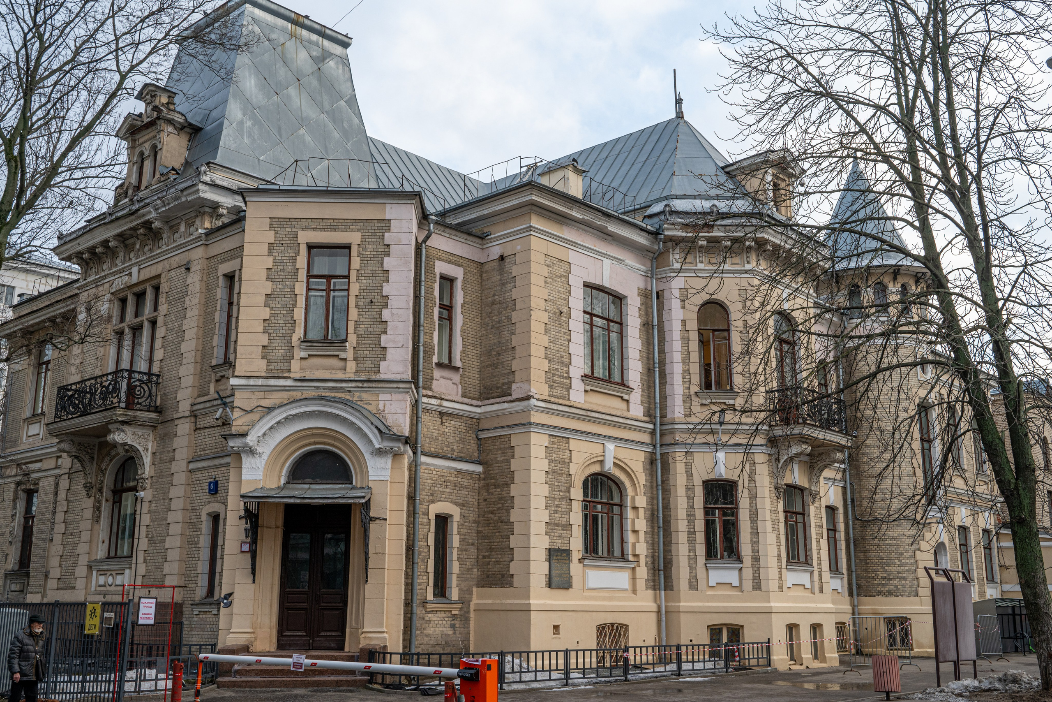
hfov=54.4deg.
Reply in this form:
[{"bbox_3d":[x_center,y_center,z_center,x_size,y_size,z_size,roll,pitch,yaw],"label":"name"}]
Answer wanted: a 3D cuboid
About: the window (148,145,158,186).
[{"bbox_3d":[-10.674,-5.316,29.638,0.450,1.300,0.200,-12,-18,40],"label":"window"}]

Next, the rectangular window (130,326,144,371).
[{"bbox_3d":[-10.714,0.216,28.474,0.940,1.800,0.200,-12,-18,40],"label":"rectangular window"}]

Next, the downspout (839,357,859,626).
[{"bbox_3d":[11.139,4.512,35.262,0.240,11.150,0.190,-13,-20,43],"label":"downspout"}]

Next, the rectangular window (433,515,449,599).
[{"bbox_3d":[-2.074,4.948,24.564,0.200,2.000,0.560,-13,-20,43],"label":"rectangular window"}]

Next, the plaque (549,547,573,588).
[{"bbox_3d":[0.813,5.216,24.504,0.080,0.909,0.689,-13,-20,43],"label":"plaque"}]

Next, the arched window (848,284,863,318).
[{"bbox_3d":[11.916,-1.792,37.035,0.200,1.219,0.500,11,-18,-37],"label":"arched window"}]

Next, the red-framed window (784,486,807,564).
[{"bbox_3d":[7.625,4.909,29.005,0.200,2.180,1.200,-13,-19,42],"label":"red-framed window"}]

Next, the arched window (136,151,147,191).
[{"bbox_3d":[-11.269,-5.293,30.140,0.500,1.290,0.200,-12,-19,39],"label":"arched window"}]

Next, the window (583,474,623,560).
[{"bbox_3d":[2.014,4.283,26.791,1.700,2.170,0.200,14,-19,-43],"label":"window"}]

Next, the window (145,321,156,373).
[{"bbox_3d":[-10.296,-0.107,28.116,0.600,1.750,0.200,-12,-18,40],"label":"window"}]

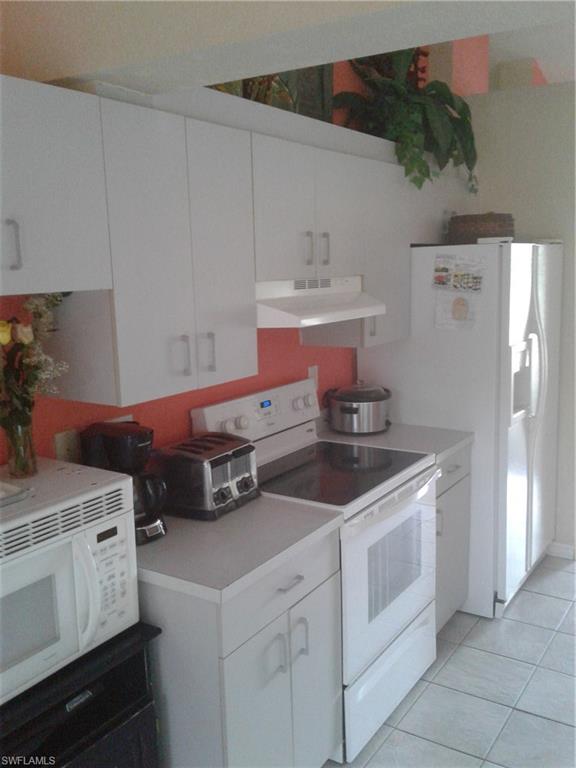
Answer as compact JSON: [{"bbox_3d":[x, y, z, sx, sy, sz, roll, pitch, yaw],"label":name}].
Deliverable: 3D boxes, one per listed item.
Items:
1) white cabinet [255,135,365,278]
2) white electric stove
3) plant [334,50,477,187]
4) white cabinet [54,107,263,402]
[{"bbox_3d":[-0.030,-0.623,2.698,0.305,0.463,0.762,5,11,32],"label":"white cabinet"},{"bbox_3d":[0.146,0.639,2.816,0.655,1.190,0.767,5,11,32],"label":"white electric stove"},{"bbox_3d":[0.569,-1.249,3.407,0.420,0.660,0.670,5,11,32],"label":"plant"},{"bbox_3d":[-0.400,-0.373,2.153,0.305,0.761,0.616,5,11,32],"label":"white cabinet"}]

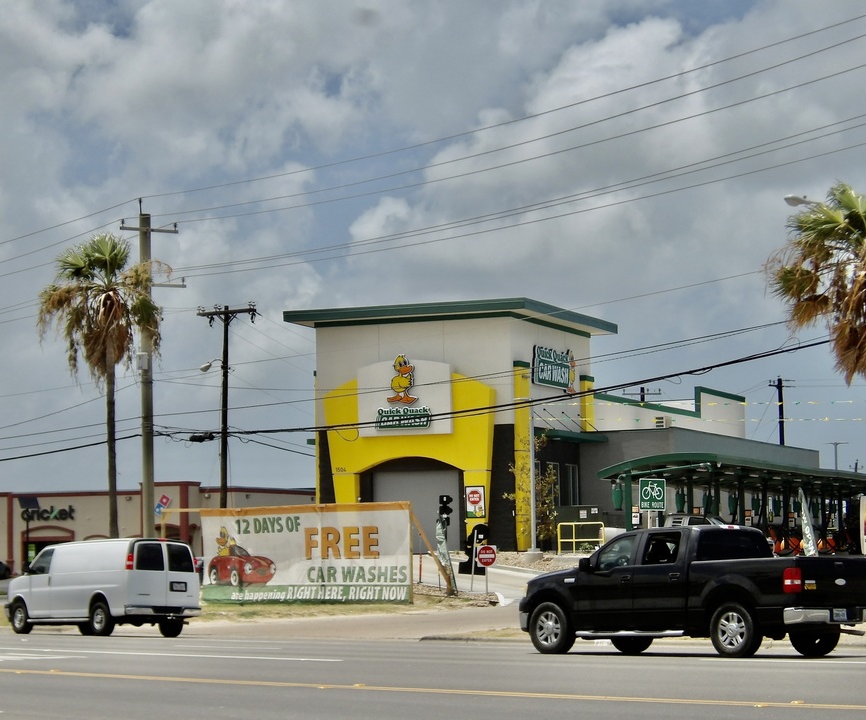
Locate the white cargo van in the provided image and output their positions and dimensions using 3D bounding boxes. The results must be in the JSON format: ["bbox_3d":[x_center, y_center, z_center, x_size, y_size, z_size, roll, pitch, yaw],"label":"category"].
[{"bbox_3d":[-7.574,5.195,54.861,2.000,2.120,5.750,5,-8,-39],"label":"white cargo van"}]

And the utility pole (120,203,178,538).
[{"bbox_3d":[-7.193,1.251,61.000,1.750,10.600,0.400,4,-7,-32],"label":"utility pole"}]

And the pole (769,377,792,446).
[{"bbox_3d":[20.717,6.401,141.444,0.800,10.800,1.300,-5,-7,30],"label":"pole"}]

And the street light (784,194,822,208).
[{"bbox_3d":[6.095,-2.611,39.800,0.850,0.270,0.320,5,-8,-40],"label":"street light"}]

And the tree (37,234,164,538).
[{"bbox_3d":[-8.337,1.655,60.500,3.100,9.600,3.100,1,-6,-8],"label":"tree"}]

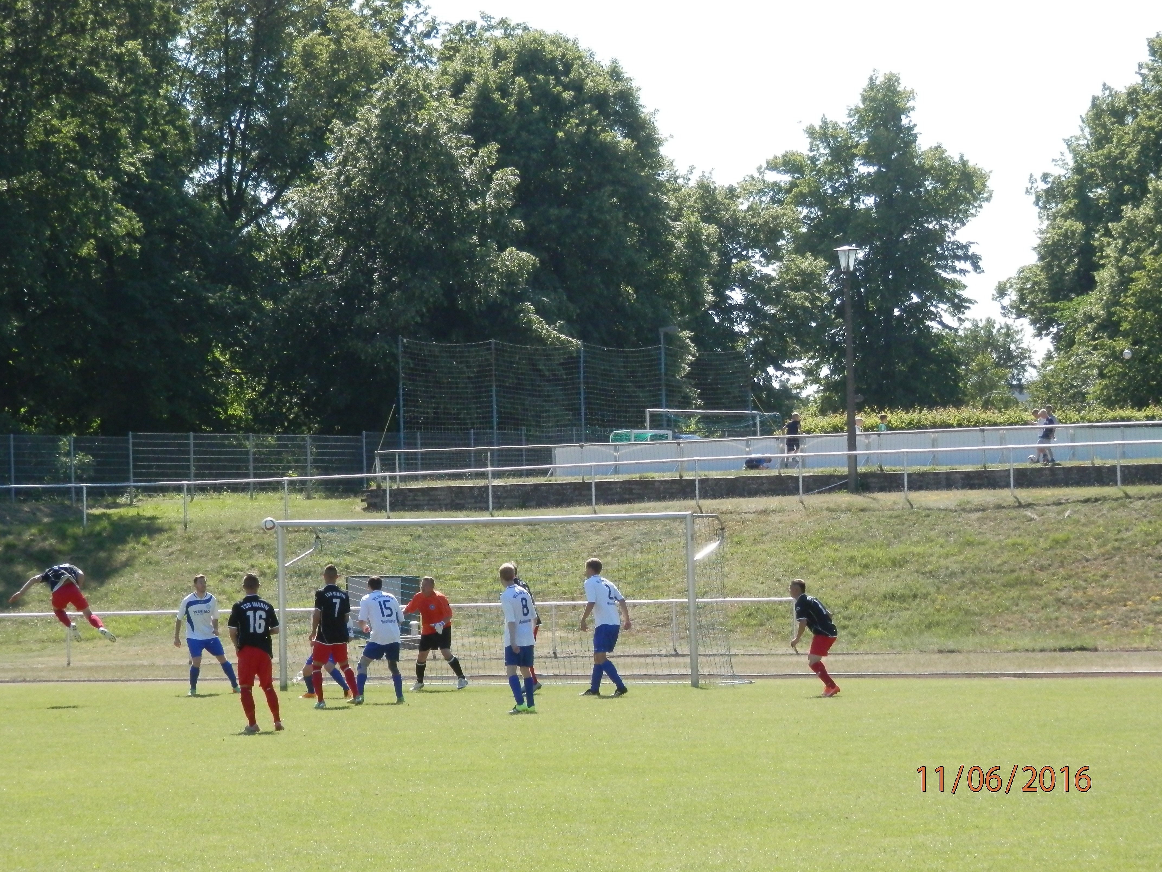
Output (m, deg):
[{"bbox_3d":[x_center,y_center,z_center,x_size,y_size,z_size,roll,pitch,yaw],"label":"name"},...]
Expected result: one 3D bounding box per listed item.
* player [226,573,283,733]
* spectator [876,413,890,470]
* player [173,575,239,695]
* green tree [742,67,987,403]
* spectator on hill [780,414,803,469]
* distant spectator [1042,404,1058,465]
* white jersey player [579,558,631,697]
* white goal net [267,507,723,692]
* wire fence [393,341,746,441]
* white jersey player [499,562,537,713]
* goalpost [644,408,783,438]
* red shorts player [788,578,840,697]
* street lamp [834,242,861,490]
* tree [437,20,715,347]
[{"bbox_3d":[-3.780,2.505,59.800,0.640,1.820,0.450,-1,-1,3],"label":"player"},{"bbox_3d":[7.707,0.156,132.000,0.300,1.420,0.400,-2,-1,15],"label":"spectator"},{"bbox_3d":[-5.433,2.881,75.000,0.880,1.750,0.480,-1,-1,-9],"label":"player"},{"bbox_3d":[9.915,-5.176,177.813,8.900,14.630,8.630,-1,-1,0],"label":"green tree"},{"bbox_3d":[5.247,0.107,128.500,0.420,1.380,0.500,0,-2,-41],"label":"spectator on hill"},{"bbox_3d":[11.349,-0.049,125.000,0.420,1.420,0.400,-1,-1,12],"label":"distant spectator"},{"bbox_3d":[0.337,2.583,69.700,0.620,1.840,0.570,-2,-2,40],"label":"white jersey player"},{"bbox_3d":[-1.054,2.501,77.932,7.560,2.560,1.650,-2,-2,33],"label":"white goal net"},{"bbox_3d":[0.133,-0.565,149.206,0.150,4.200,17.657,-2,-1,35],"label":"wire fence"},{"bbox_3d":[-0.767,2.477,63.300,0.500,1.820,0.400,0,-2,-38],"label":"white jersey player"},{"bbox_3d":[4.855,0.376,177.734,1.500,2.550,7.530,-2,-2,32],"label":"goalpost"},{"bbox_3d":[3.043,2.624,67.300,0.620,1.530,0.540,-2,-1,30],"label":"red shorts player"},{"bbox_3d":[5.936,-1.461,114.000,0.580,5.450,0.580,-1,-1,0],"label":"street lamp"},{"bbox_3d":[-0.062,-5.521,162.806,9.600,15.160,9.310,-1,-1,0],"label":"tree"}]

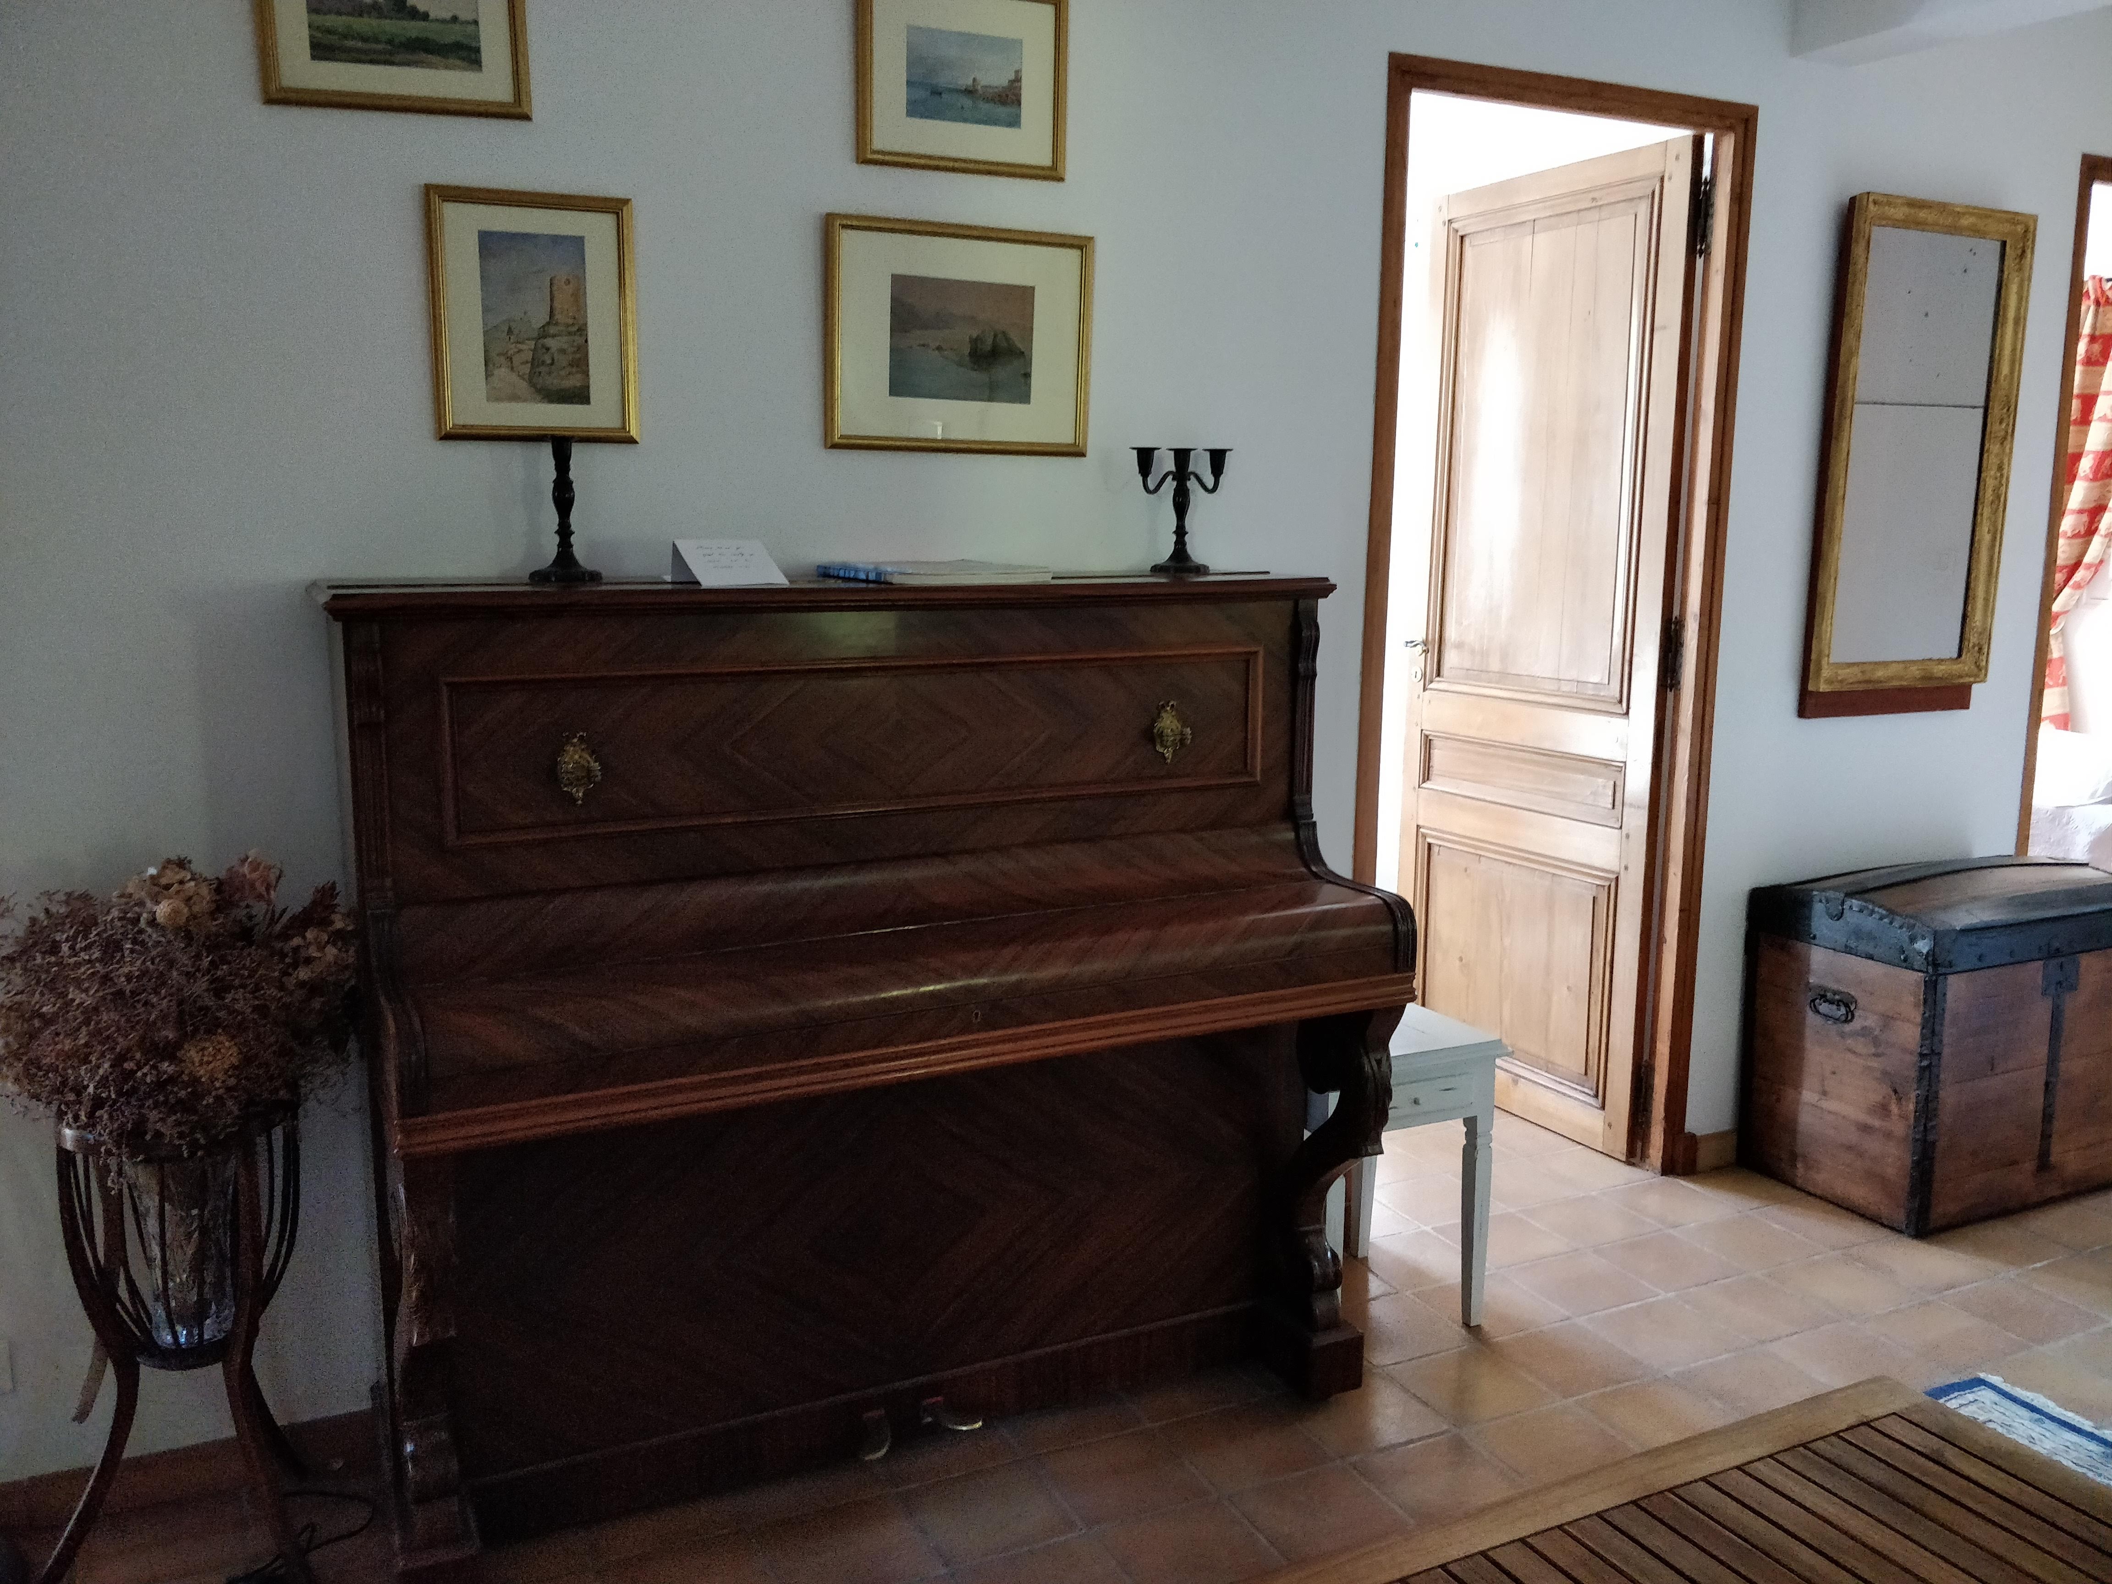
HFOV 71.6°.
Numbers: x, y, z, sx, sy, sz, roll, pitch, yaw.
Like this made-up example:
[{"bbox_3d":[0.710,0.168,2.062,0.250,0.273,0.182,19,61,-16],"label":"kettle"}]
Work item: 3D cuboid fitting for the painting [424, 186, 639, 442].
[{"bbox_3d":[-0.742,-0.674,2.090,0.273,0.343,0.020,-4,9,-23],"label":"painting"}]

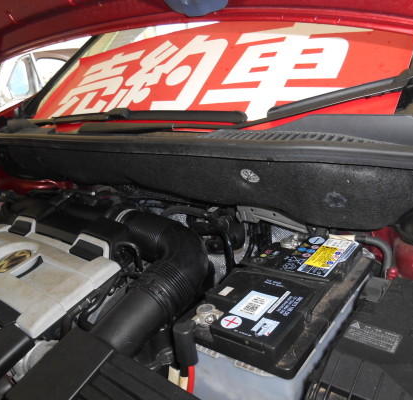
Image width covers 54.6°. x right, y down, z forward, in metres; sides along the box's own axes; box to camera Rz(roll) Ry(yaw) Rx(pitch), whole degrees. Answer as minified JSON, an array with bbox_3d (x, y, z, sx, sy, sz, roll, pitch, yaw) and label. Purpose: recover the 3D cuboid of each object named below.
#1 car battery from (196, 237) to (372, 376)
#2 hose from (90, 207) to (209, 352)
[{"bbox_3d":[0.119,0.204,0.601,0.175,0.190,0.278,5,22,39],"label":"car battery"},{"bbox_3d":[-0.105,0.130,0.650,0.200,0.165,0.230,5,22,39],"label":"hose"}]

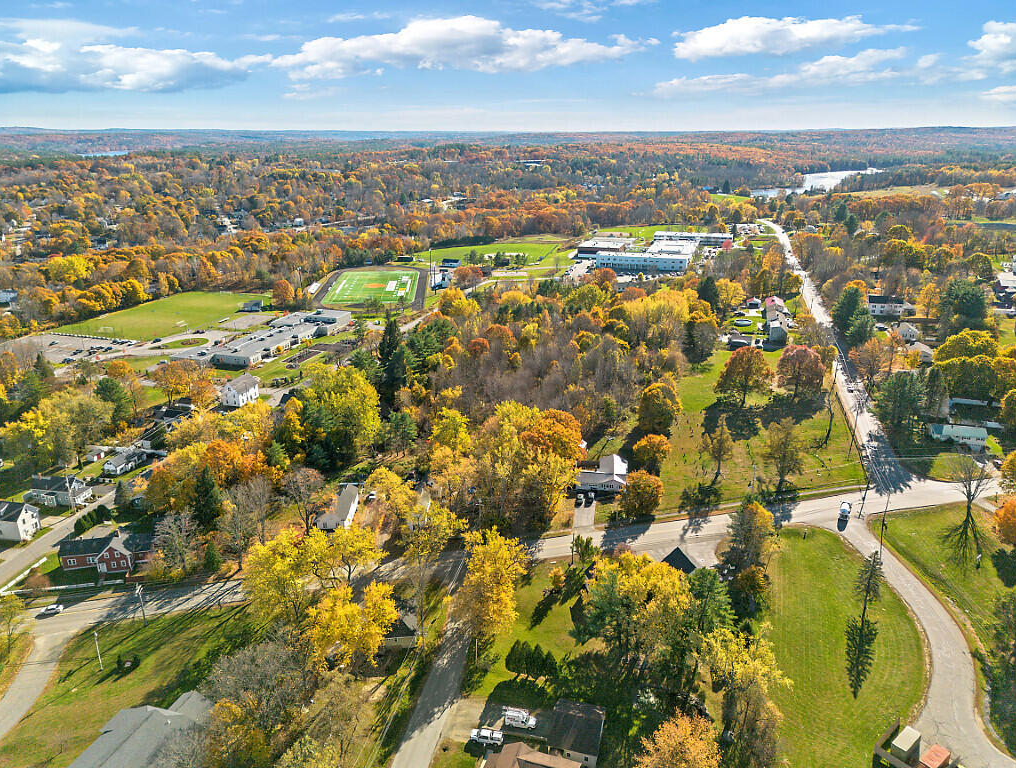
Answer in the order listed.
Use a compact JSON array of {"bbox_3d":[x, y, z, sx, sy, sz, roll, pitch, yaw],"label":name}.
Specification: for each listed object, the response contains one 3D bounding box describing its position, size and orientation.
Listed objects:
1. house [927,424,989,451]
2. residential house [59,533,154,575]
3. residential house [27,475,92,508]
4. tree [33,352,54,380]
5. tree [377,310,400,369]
[{"bbox_3d":[152.990,17.000,242.370,17.000,6.000,7.800,3,20,10],"label":"house"},{"bbox_3d":[-101.500,42.396,182.085,22.500,7.300,9.300,-4,20,-11],"label":"residential house"},{"bbox_3d":[-135.700,31.604,213.378,16.500,6.500,9.000,1,20,4],"label":"residential house"},{"bbox_3d":[-222.164,-7.552,339.497,9.000,13.500,9.000,0,20,0],"label":"tree"},{"bbox_3d":[-59.640,-19.612,349.335,11.000,29.500,11.000,0,20,0],"label":"tree"}]

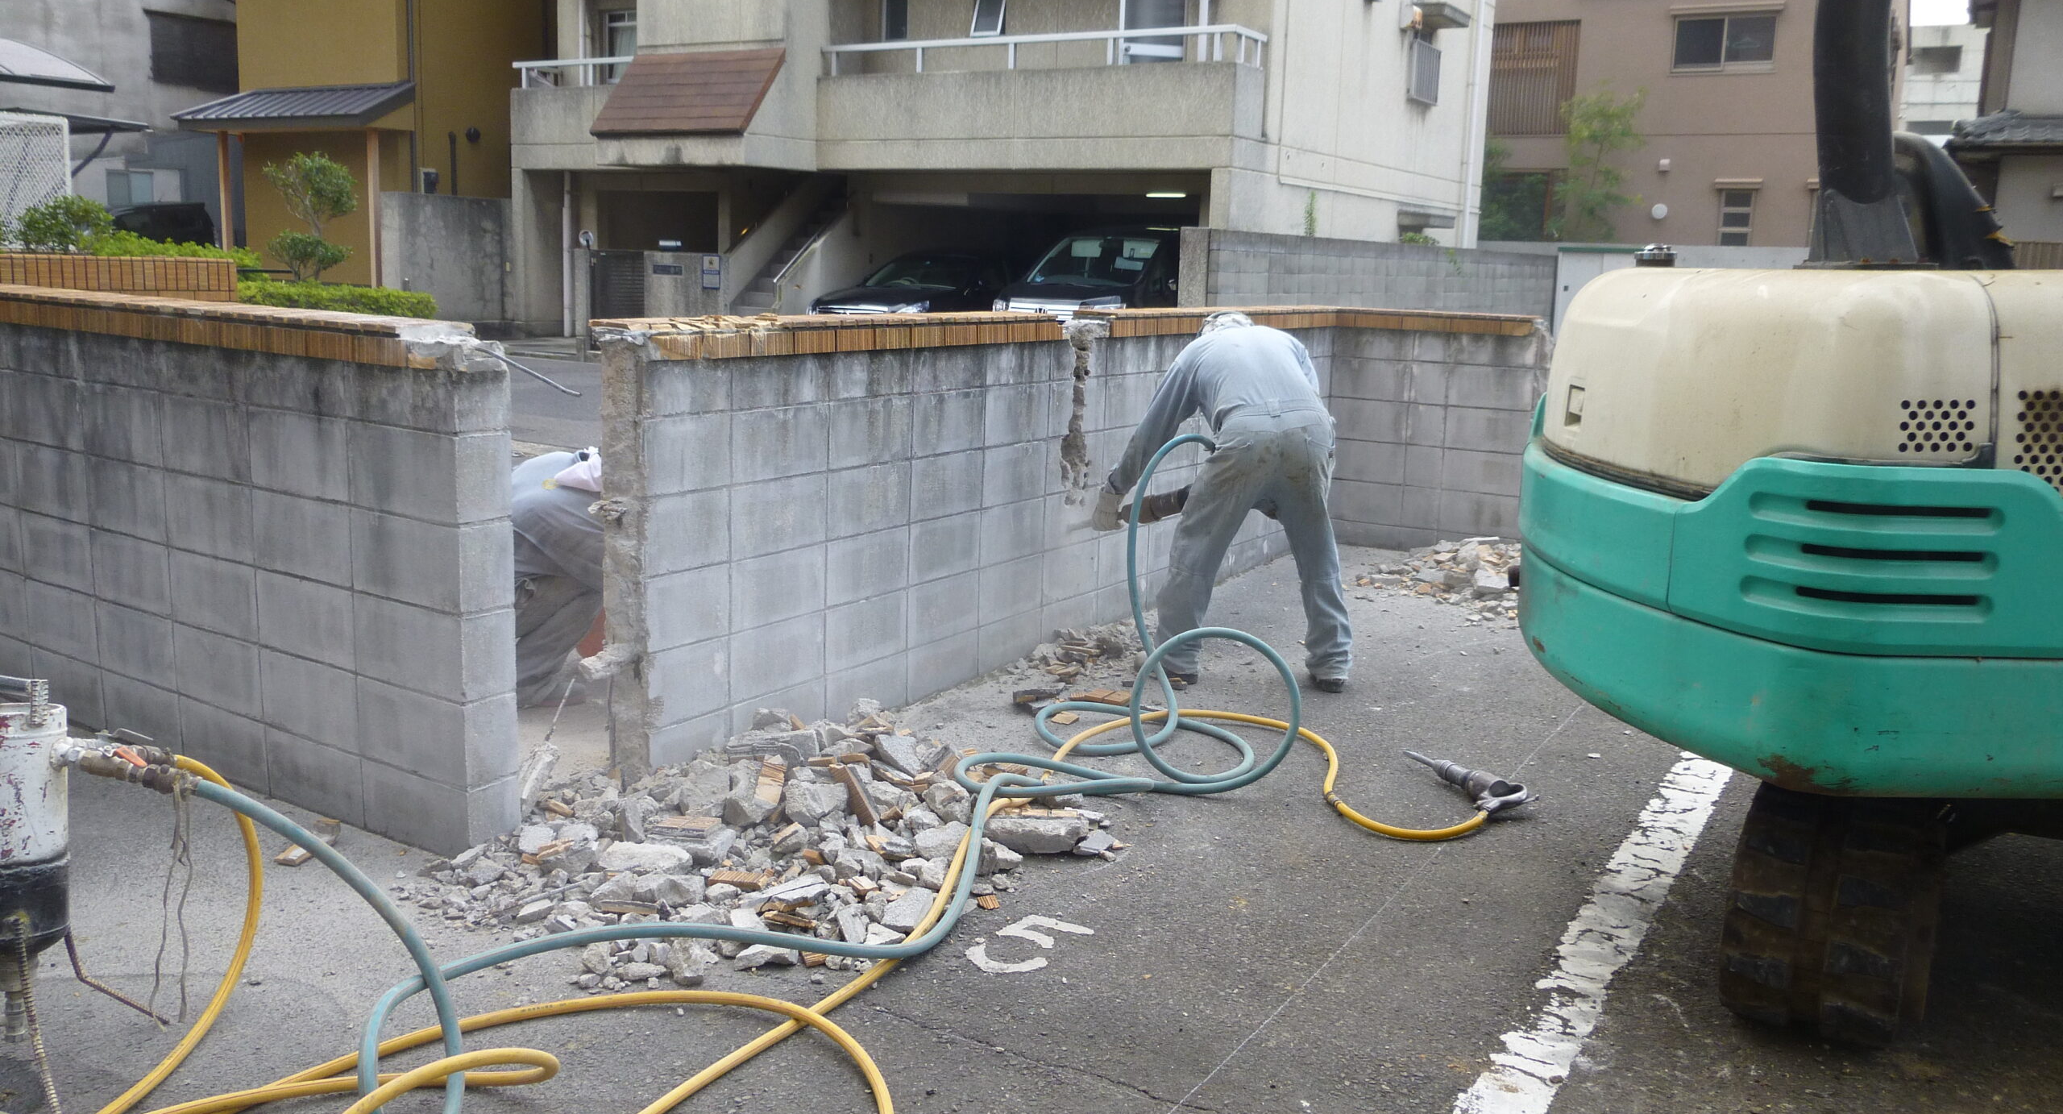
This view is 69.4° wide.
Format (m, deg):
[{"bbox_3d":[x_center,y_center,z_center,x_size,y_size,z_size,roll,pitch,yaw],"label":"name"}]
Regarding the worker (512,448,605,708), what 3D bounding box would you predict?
[{"bbox_3d":[-1.444,0.027,4.660,0.780,0.800,0.560,-2,11,-20],"label":"worker"}]

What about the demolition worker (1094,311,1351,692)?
[{"bbox_3d":[0.676,-0.242,5.320,0.820,1.230,0.780,1,11,-6],"label":"demolition worker"}]

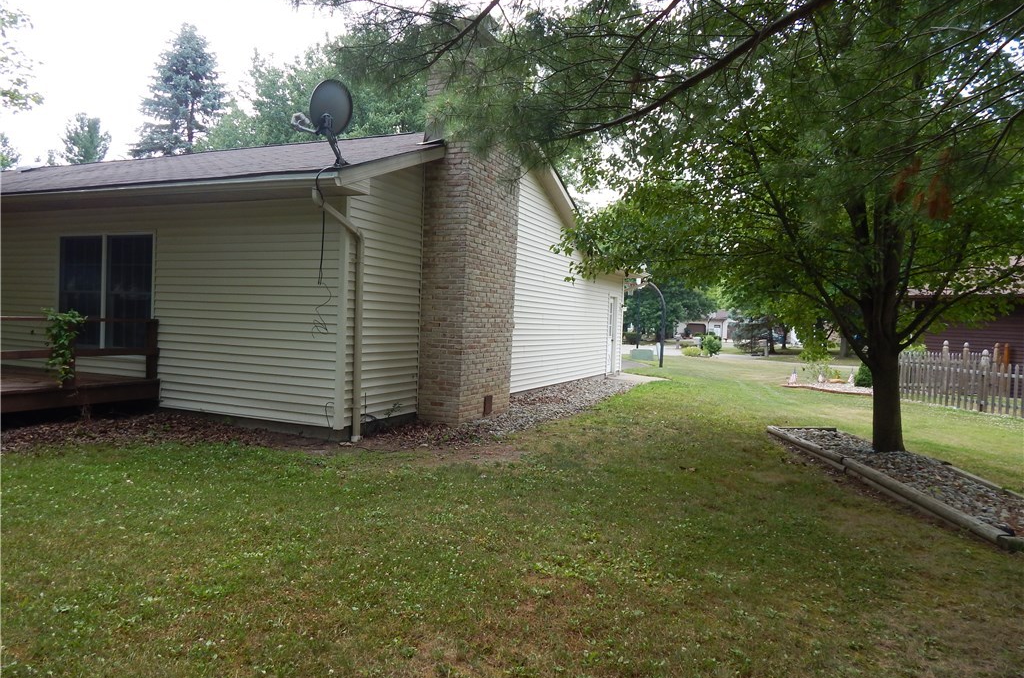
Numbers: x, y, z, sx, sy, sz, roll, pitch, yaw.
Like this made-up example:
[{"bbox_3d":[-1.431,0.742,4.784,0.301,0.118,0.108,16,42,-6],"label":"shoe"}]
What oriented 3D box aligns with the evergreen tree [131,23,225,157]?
[{"bbox_3d":[-17.148,-8.149,33.723,6.600,16.200,6.600,2,2,0],"label":"evergreen tree"}]

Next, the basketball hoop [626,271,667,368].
[{"bbox_3d":[4.828,-0.829,23.624,1.500,3.580,1.120,3,2,24],"label":"basketball hoop"}]

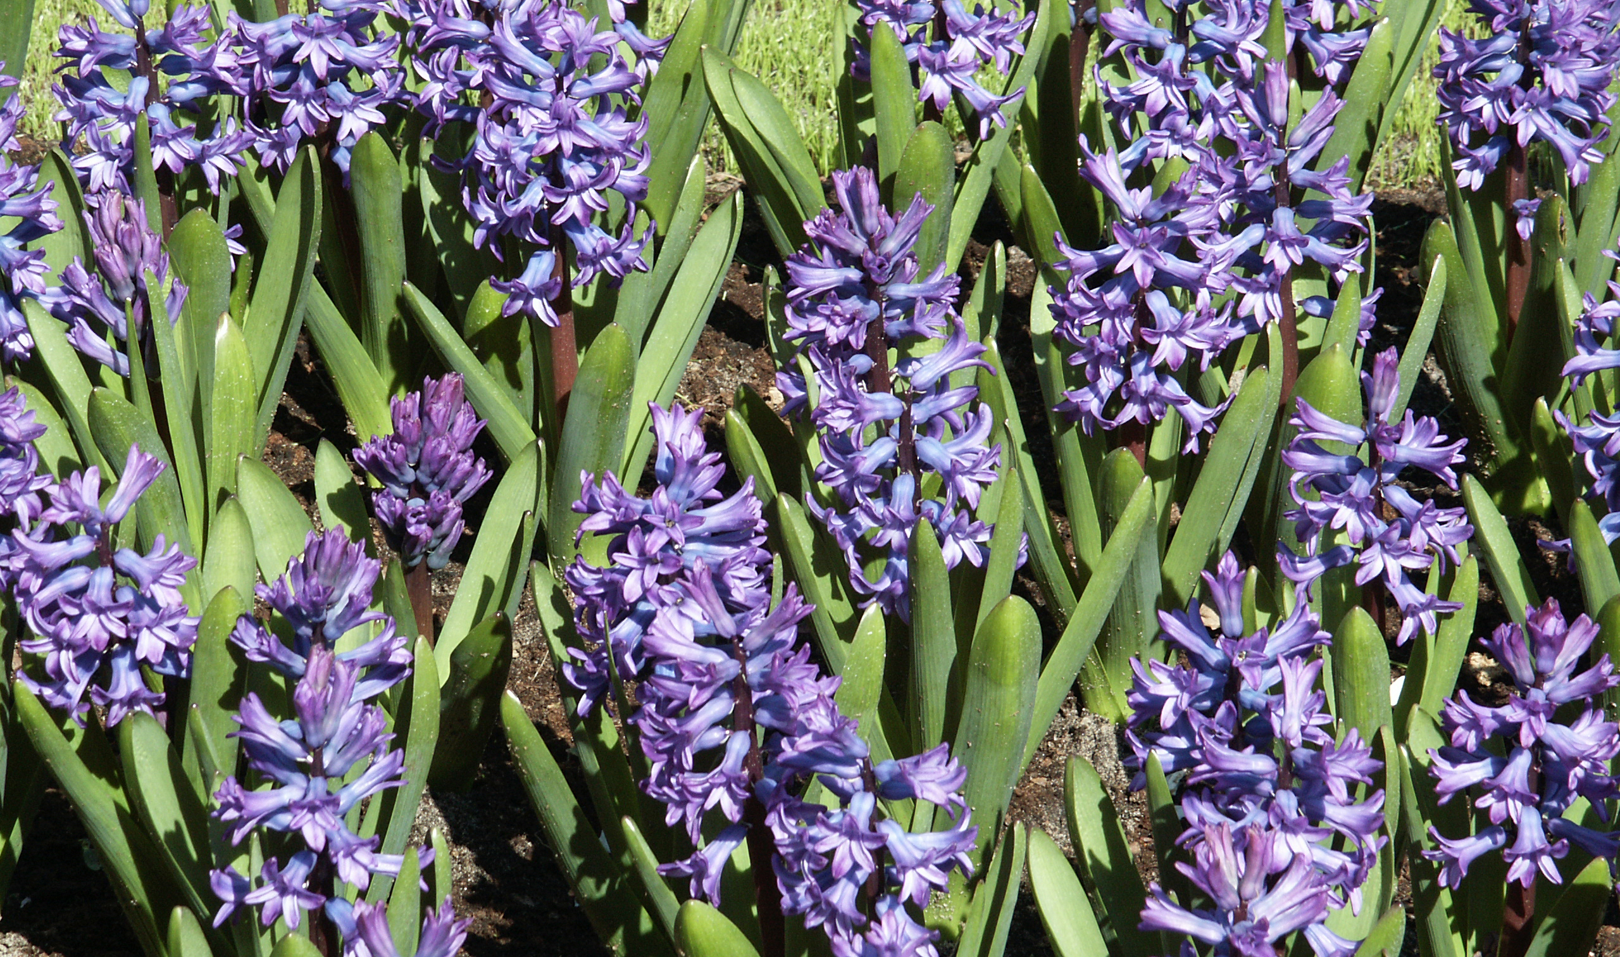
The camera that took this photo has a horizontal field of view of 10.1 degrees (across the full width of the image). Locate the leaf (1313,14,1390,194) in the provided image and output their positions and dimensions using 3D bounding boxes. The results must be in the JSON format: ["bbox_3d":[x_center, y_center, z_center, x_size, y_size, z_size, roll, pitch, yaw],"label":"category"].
[{"bbox_3d":[0.222,-0.153,3.753,0.018,0.087,0.012,17,25,-8],"label":"leaf"}]

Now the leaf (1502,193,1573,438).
[{"bbox_3d":[0.322,-0.065,4.042,0.023,0.136,0.016,4,33,-2],"label":"leaf"}]

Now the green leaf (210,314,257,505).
[{"bbox_3d":[-0.254,-0.025,4.003,0.019,0.112,0.014,2,33,-1],"label":"green leaf"}]

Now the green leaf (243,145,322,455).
[{"bbox_3d":[-0.238,-0.079,4.148,0.026,0.157,0.016,4,27,-13],"label":"green leaf"}]

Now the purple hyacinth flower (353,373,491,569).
[{"bbox_3d":[-0.163,-0.003,3.845,0.058,0.080,0.058,0,24,0],"label":"purple hyacinth flower"}]

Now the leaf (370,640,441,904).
[{"bbox_3d":[-0.165,0.121,3.686,0.018,0.129,0.016,9,27,-5],"label":"leaf"}]

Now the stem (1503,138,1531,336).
[{"bbox_3d":[0.287,-0.097,3.716,0.009,0.091,0.009,0,26,0],"label":"stem"}]

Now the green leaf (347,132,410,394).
[{"bbox_3d":[-0.196,-0.096,4.176,0.025,0.135,0.016,0,25,0],"label":"green leaf"}]

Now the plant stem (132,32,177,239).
[{"bbox_3d":[-0.307,-0.158,4.303,0.012,0.121,0.012,-5,27,0],"label":"plant stem"}]

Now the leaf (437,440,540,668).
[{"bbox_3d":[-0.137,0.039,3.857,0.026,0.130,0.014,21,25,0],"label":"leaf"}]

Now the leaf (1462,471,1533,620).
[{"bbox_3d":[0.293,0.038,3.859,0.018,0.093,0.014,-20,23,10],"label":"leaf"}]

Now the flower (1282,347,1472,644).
[{"bbox_3d":[0.232,0.005,3.762,0.077,0.118,0.077,0,27,0],"label":"flower"}]

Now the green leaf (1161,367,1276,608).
[{"bbox_3d":[0.174,0.014,3.978,0.024,0.150,0.015,20,26,1],"label":"green leaf"}]

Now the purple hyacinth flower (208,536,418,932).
[{"bbox_3d":[-0.172,0.087,3.184,0.068,0.148,0.075,0,26,0],"label":"purple hyacinth flower"}]

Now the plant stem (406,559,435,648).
[{"bbox_3d":[-0.145,0.047,3.428,0.009,0.040,0.009,-2,26,1],"label":"plant stem"}]

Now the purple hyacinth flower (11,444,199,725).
[{"bbox_3d":[-0.288,0.044,3.748,0.076,0.113,0.078,-6,25,3],"label":"purple hyacinth flower"}]

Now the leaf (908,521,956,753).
[{"bbox_3d":[0.050,0.080,3.852,0.019,0.140,0.013,-2,27,1],"label":"leaf"}]

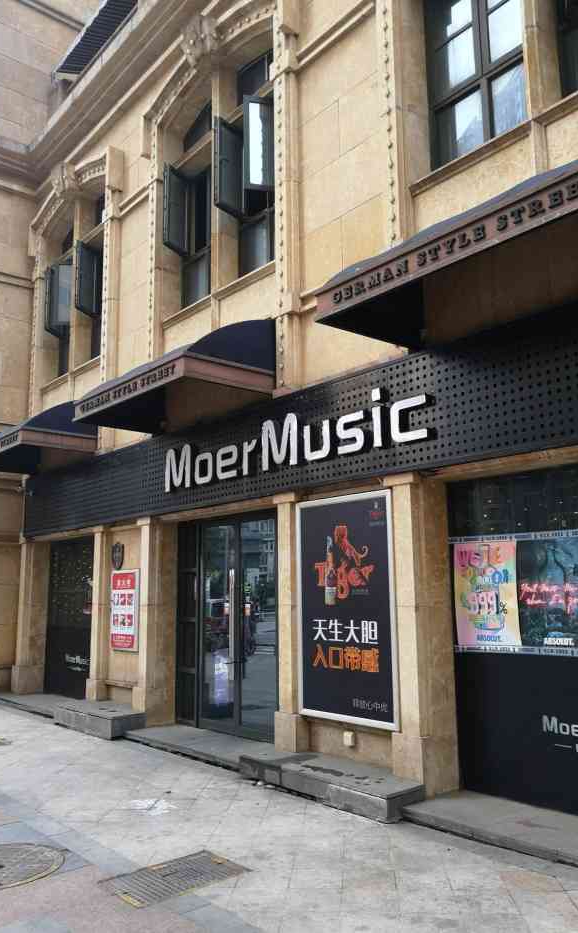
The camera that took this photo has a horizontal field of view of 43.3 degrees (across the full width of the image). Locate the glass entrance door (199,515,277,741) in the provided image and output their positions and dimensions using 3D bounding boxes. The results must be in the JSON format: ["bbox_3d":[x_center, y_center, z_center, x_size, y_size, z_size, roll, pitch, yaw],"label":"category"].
[{"bbox_3d":[-0.586,1.769,8.389,0.083,2.500,1.658,7,-12,-39],"label":"glass entrance door"}]

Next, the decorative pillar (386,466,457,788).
[{"bbox_3d":[1.083,1.322,5.943,0.446,2.475,0.322,7,-12,-39],"label":"decorative pillar"}]

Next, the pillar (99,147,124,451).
[{"bbox_3d":[-2.608,-2.589,10.832,0.206,4.768,0.247,7,-12,-39],"label":"pillar"}]

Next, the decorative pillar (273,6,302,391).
[{"bbox_3d":[-0.033,-3.067,7.790,0.206,4.653,0.223,7,-12,-39],"label":"decorative pillar"}]

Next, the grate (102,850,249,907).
[{"bbox_3d":[-0.657,2.404,4.232,0.718,0.036,0.454,7,-12,-39],"label":"grate"}]

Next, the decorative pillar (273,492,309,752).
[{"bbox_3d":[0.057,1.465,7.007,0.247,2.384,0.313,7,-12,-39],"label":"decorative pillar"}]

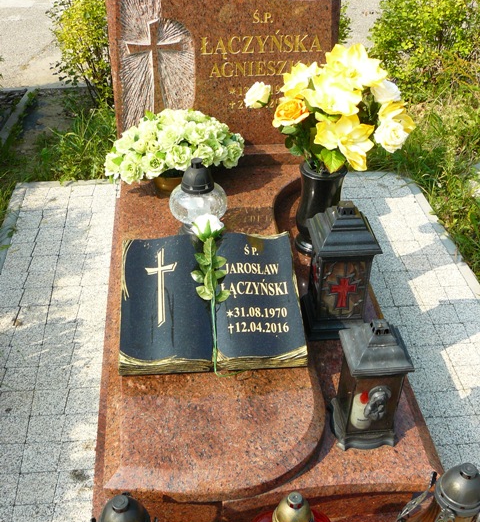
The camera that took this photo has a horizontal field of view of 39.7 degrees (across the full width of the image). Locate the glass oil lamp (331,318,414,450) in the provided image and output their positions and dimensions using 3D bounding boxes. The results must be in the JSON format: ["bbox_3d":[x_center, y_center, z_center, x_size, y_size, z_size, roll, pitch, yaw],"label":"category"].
[{"bbox_3d":[0.306,0.268,1.557,0.145,0.335,0.150,-3,37,-5],"label":"glass oil lamp"}]

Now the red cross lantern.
[{"bbox_3d":[0.281,0.008,1.856,0.190,0.395,0.190,-3,37,-5],"label":"red cross lantern"}]

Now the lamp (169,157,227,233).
[{"bbox_3d":[-0.137,-0.207,2.162,0.178,0.285,0.178,-3,37,-5],"label":"lamp"}]

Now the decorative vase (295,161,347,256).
[{"bbox_3d":[0.265,-0.174,2.192,0.145,0.285,0.145,-3,37,-5],"label":"decorative vase"}]

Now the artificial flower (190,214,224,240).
[{"bbox_3d":[-0.095,-0.101,1.940,0.095,0.080,0.075,-7,57,-10],"label":"artificial flower"}]

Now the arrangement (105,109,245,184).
[{"bbox_3d":[-0.234,-0.416,2.377,0.450,0.210,0.330,-3,37,-5],"label":"arrangement"}]

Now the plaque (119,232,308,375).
[{"bbox_3d":[-0.080,0.110,1.835,0.482,0.090,0.388,-2,49,-4],"label":"plaque"}]

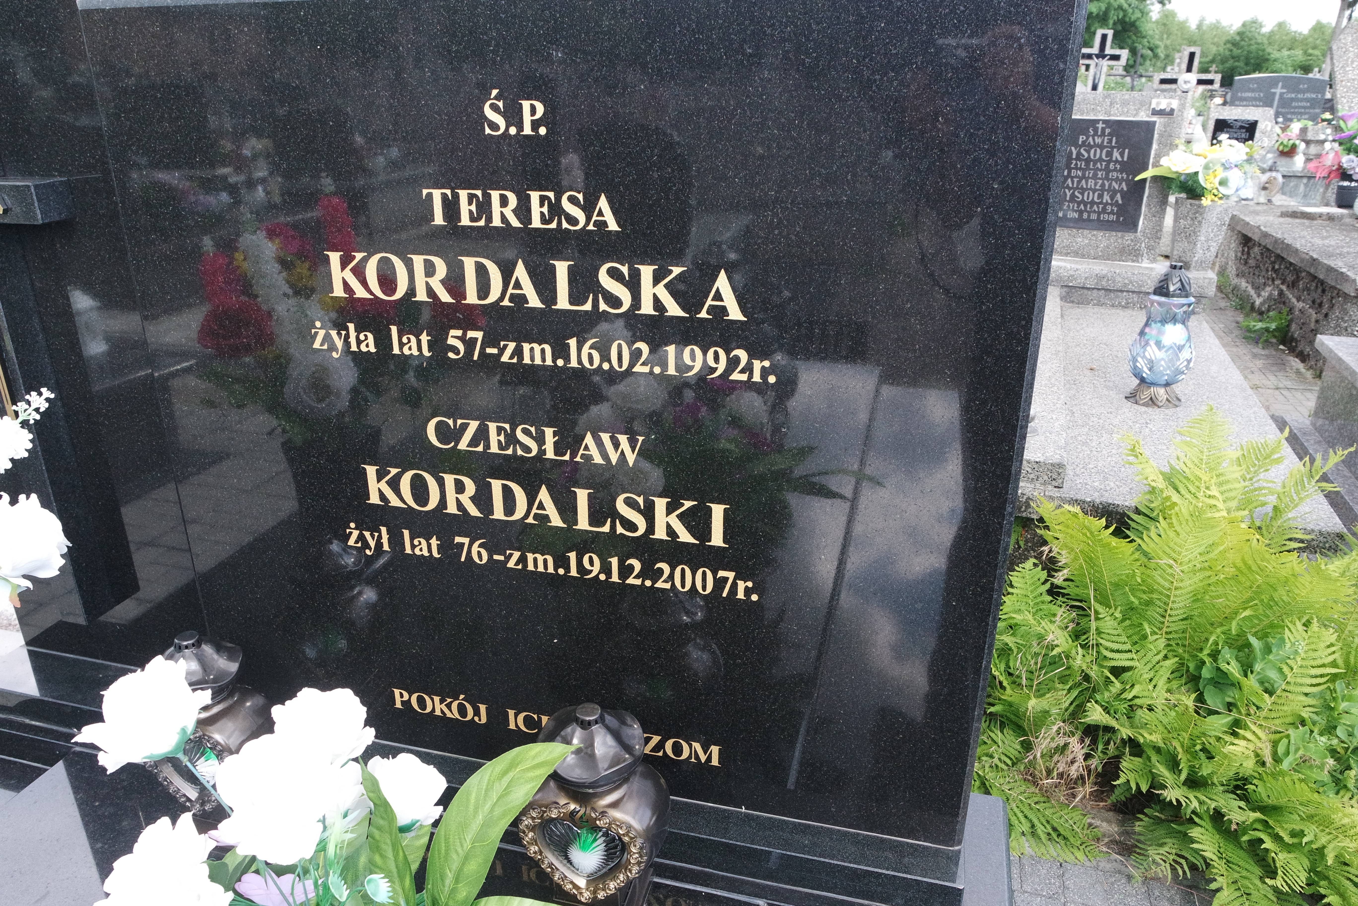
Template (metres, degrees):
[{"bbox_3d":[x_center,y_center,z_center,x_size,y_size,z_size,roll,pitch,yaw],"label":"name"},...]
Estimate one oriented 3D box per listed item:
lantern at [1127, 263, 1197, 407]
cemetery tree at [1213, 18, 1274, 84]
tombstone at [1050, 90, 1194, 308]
[{"bbox_3d":[1.344,-0.328,2.494,0.165,0.380,0.165,7,21,18],"label":"lantern"},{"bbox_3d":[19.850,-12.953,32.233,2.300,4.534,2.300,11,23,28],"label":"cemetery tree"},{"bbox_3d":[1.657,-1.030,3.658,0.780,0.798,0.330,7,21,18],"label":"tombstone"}]

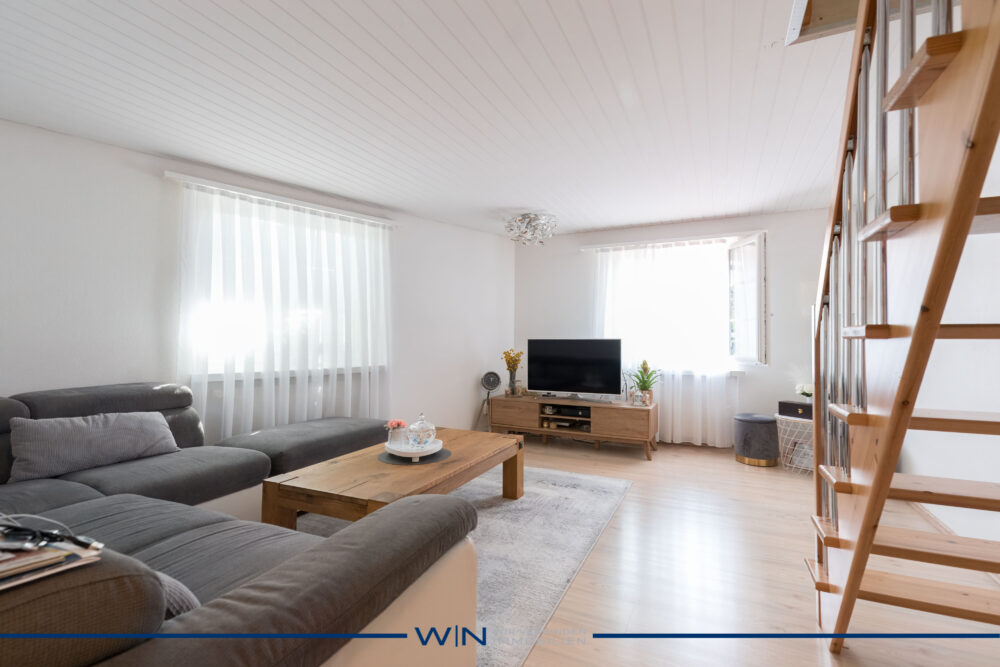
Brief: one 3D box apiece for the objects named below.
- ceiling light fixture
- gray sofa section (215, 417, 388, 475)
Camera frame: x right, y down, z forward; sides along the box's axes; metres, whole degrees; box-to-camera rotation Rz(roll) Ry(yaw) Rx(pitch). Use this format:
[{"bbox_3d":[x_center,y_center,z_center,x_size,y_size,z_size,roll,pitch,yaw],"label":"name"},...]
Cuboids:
[{"bbox_3d":[0.322,-1.071,4.704,0.530,0.302,0.530,0,0,0],"label":"ceiling light fixture"},{"bbox_3d":[-1.375,0.948,3.324,0.740,0.430,1.120,0,0,30],"label":"gray sofa section"}]

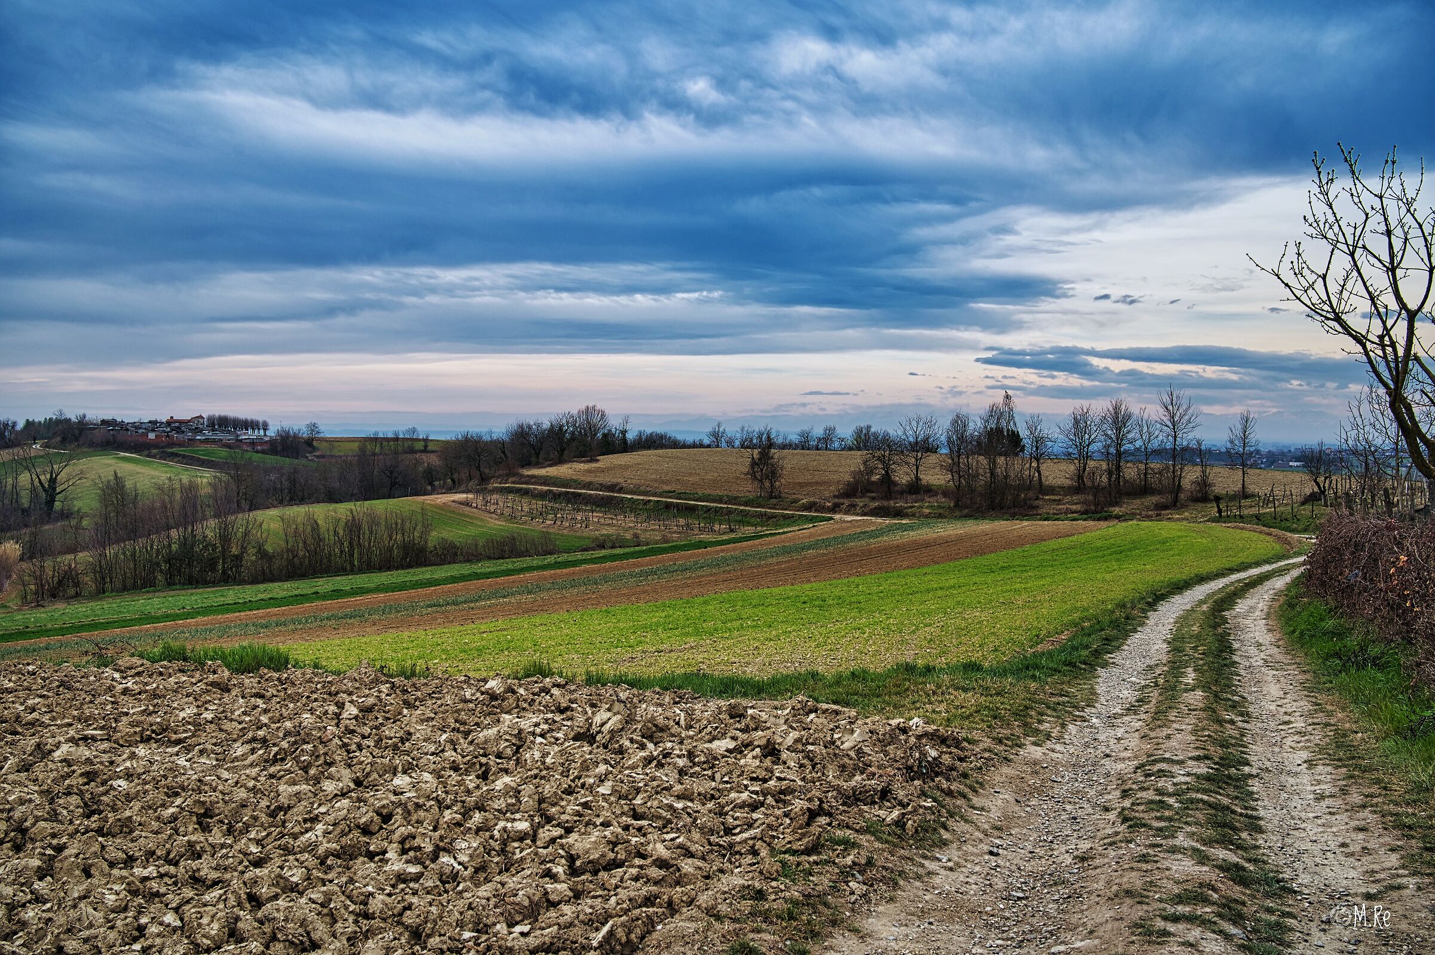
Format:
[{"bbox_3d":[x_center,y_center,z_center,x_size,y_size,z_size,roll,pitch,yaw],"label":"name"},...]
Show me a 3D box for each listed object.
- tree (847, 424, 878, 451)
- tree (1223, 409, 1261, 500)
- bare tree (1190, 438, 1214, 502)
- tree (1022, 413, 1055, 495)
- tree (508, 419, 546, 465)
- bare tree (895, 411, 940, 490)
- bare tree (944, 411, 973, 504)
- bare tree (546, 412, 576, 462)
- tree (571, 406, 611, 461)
[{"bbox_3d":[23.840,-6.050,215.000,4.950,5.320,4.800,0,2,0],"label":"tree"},{"bbox_3d":[44.700,-2.050,112.000,3.150,7.640,3.060,0,2,0],"label":"tree"},{"bbox_3d":[39.100,-0.590,106.000,1.990,5.240,1.930,0,2,0],"label":"bare tree"},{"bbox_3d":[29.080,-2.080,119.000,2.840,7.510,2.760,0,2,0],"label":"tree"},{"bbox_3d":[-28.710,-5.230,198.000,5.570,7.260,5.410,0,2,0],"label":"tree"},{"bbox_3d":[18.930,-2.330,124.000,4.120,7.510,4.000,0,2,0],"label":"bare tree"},{"bbox_3d":[19.480,-1.540,106.000,2.350,7.500,2.280,0,2,0],"label":"bare tree"},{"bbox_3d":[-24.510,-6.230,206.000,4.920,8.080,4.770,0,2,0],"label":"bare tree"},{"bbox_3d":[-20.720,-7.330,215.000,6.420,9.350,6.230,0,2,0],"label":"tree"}]

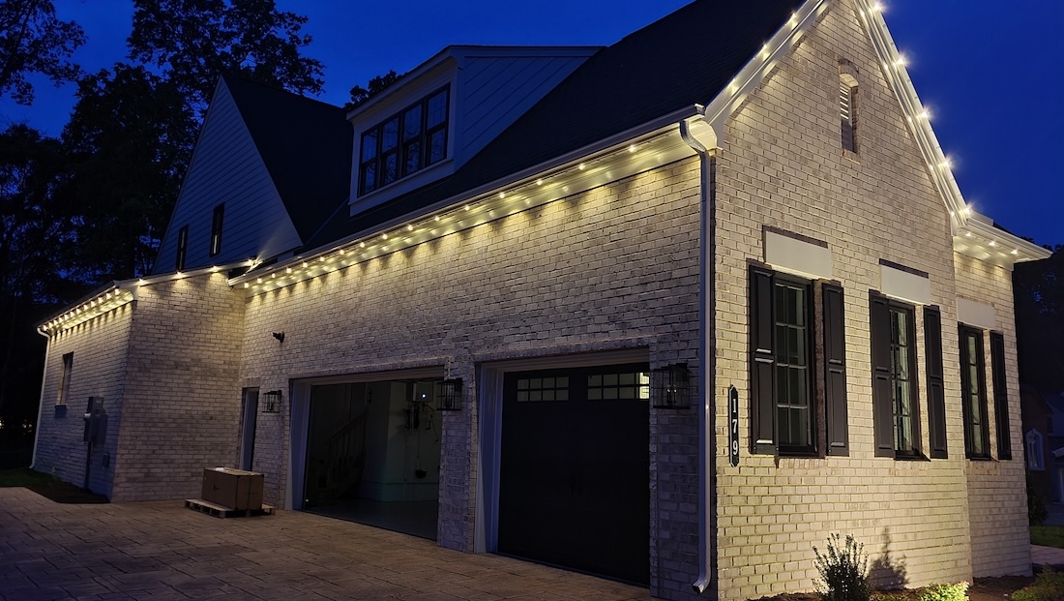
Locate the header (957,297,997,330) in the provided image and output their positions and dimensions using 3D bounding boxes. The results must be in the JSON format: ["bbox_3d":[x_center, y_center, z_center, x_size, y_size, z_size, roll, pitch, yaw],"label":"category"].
[{"bbox_3d":[5.904,0.168,10.575,1.100,0.320,0.050,9,-12,-38],"label":"header"}]

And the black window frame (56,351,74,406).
[{"bbox_3d":[-10.953,1.876,18.919,0.120,1.220,1.100,10,-12,-39],"label":"black window frame"}]

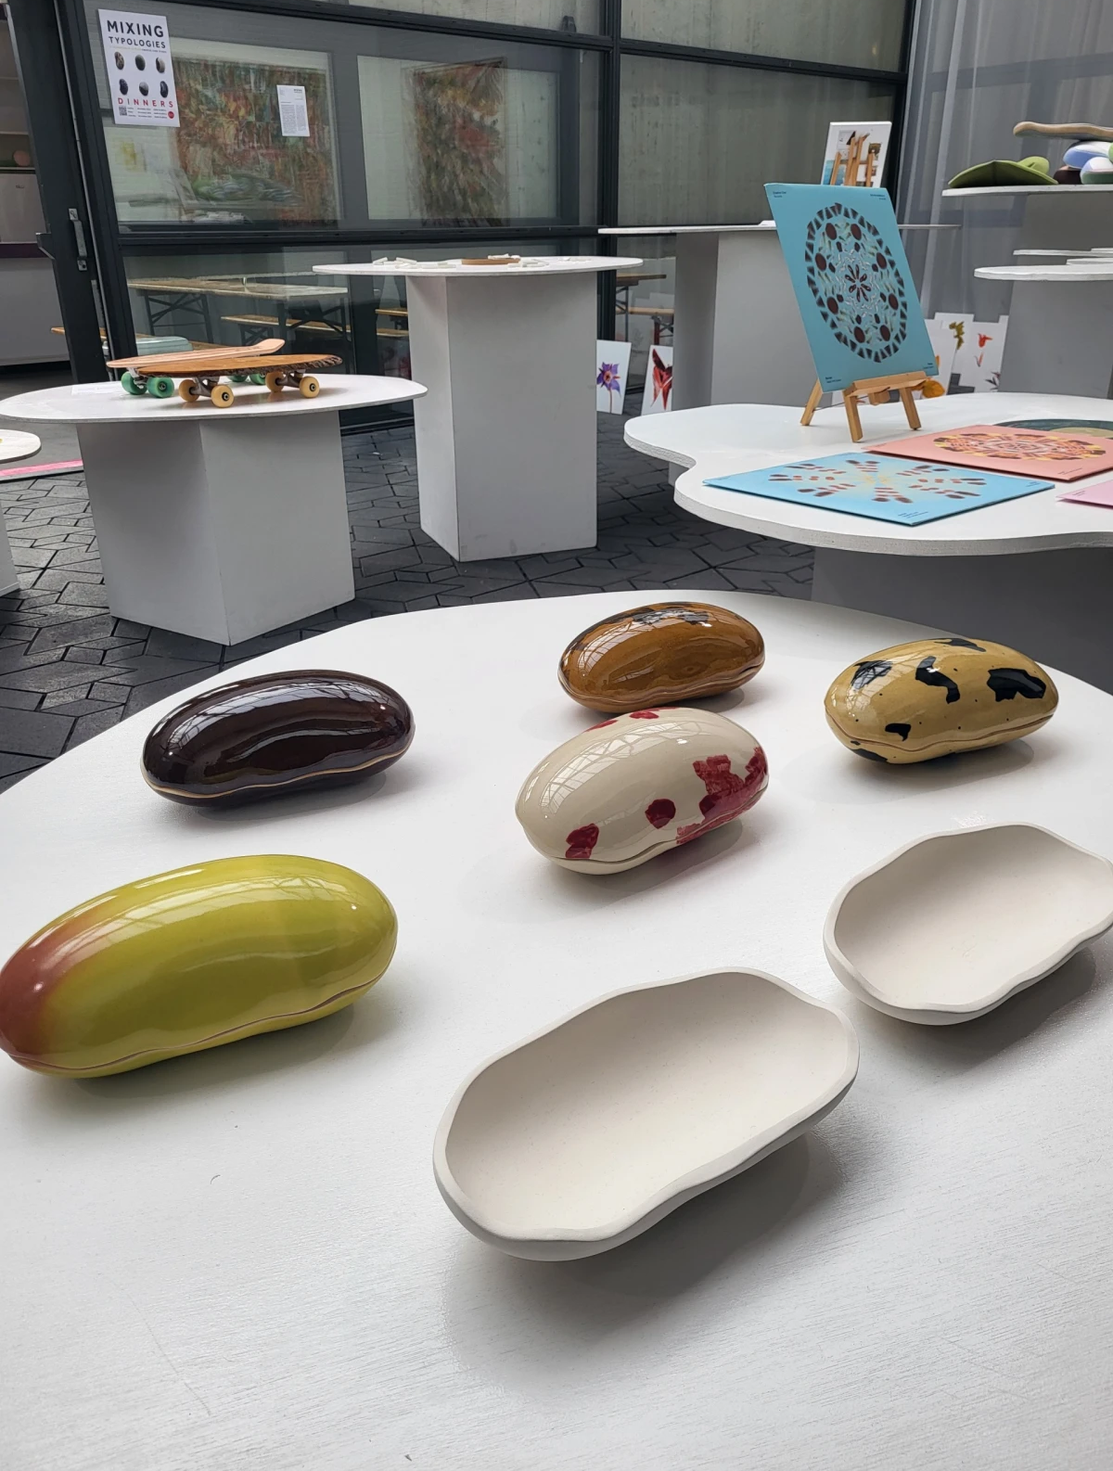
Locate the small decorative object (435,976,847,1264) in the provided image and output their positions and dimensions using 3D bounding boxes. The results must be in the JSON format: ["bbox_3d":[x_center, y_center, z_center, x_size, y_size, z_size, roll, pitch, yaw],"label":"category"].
[{"bbox_3d":[0.043,0.184,0.533,0.222,0.050,0.128,-19,30,-34],"label":"small decorative object"}]

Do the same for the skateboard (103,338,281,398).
[{"bbox_3d":[-1.012,-1.057,3.199,0.180,0.120,0.610,17,30,34],"label":"skateboard"}]

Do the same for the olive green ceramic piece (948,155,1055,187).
[{"bbox_3d":[1.302,-1.647,3.264,0.310,0.082,0.220,7,26,16],"label":"olive green ceramic piece"}]

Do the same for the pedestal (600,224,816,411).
[{"bbox_3d":[0.820,-1.489,4.499,1.360,1.030,1.120,-5,25,-10],"label":"pedestal"}]

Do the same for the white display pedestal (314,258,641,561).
[{"bbox_3d":[-0.174,-1.154,3.911,1.100,0.920,1.200,-9,26,-18],"label":"white display pedestal"}]

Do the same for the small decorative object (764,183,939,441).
[{"bbox_3d":[0.476,-0.671,1.773,0.317,0.367,0.185,-21,32,-37],"label":"small decorative object"}]

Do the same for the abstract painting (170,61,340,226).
[{"bbox_3d":[-2.031,-4.074,7.684,1.128,0.961,0.040,-21,32,-37],"label":"abstract painting"}]

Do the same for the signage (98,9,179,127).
[{"bbox_3d":[-2.123,-3.397,5.692,0.341,0.494,0.010,-21,32,-37],"label":"signage"}]

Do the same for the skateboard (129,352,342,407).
[{"bbox_3d":[-0.823,-0.948,2.979,0.235,0.100,0.615,21,32,40],"label":"skateboard"}]

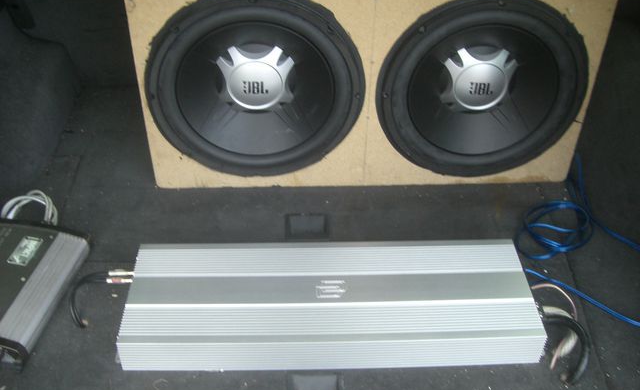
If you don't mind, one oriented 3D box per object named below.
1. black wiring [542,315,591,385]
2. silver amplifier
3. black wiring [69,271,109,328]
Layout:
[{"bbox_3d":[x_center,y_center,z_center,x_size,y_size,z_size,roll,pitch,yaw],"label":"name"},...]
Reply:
[{"bbox_3d":[0.373,0.234,1.056,0.071,0.040,0.102,-1,38,-2],"label":"black wiring"},{"bbox_3d":[0.017,0.168,1.119,0.625,0.060,0.211,-1,38,-2],"label":"silver amplifier"},{"bbox_3d":[-0.373,0.169,1.132,0.055,0.036,0.089,-1,38,-2],"label":"black wiring"}]

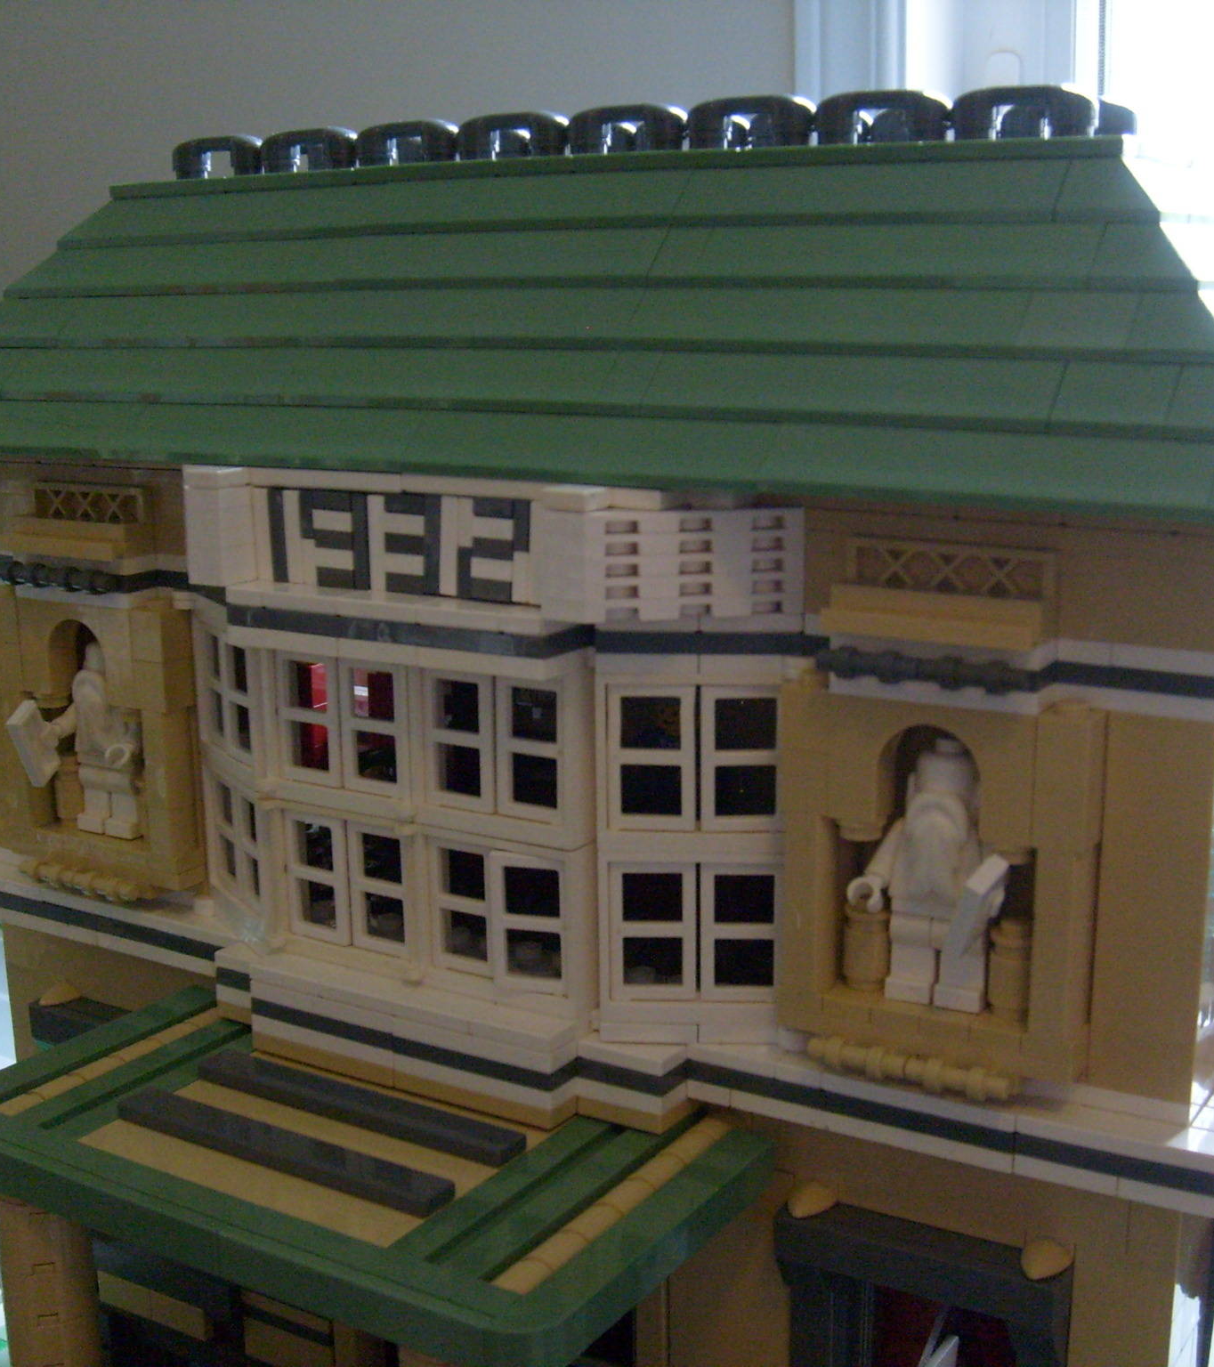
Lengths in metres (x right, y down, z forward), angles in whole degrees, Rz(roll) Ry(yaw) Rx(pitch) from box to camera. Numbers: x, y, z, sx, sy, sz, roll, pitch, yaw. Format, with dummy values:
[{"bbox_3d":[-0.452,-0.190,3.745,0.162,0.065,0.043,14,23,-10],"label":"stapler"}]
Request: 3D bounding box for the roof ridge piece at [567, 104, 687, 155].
[{"bbox_3d":[0.004,-0.097,0.325,0.024,0.010,0.008,7,15,30],"label":"roof ridge piece"}]

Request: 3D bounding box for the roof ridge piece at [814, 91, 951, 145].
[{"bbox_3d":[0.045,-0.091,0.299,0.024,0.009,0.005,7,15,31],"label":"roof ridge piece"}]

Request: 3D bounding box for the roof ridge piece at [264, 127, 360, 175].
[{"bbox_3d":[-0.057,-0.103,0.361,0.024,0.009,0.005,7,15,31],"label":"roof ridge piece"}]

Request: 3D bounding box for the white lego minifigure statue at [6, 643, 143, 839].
[{"bbox_3d":[-0.107,0.012,0.382,0.030,0.041,0.019,7,15,31],"label":"white lego minifigure statue"}]

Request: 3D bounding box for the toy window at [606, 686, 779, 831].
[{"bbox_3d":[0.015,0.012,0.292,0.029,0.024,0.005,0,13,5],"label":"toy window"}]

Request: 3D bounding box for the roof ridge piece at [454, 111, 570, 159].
[{"bbox_3d":[-0.017,-0.100,0.337,0.024,0.010,0.008,7,15,30],"label":"roof ridge piece"}]

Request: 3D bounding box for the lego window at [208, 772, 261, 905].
[{"bbox_3d":[-0.070,0.031,0.364,0.007,0.028,0.032,-9,15,-31],"label":"lego window"}]

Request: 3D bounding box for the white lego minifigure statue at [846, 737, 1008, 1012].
[{"bbox_3d":[0.052,0.030,0.288,0.027,0.043,0.018,7,15,31],"label":"white lego minifigure statue"}]

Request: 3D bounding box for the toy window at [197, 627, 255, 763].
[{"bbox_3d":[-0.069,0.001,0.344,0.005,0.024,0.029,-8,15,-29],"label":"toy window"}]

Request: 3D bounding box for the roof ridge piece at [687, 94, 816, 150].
[{"bbox_3d":[0.025,-0.095,0.313,0.024,0.010,0.008,7,15,30],"label":"roof ridge piece"}]

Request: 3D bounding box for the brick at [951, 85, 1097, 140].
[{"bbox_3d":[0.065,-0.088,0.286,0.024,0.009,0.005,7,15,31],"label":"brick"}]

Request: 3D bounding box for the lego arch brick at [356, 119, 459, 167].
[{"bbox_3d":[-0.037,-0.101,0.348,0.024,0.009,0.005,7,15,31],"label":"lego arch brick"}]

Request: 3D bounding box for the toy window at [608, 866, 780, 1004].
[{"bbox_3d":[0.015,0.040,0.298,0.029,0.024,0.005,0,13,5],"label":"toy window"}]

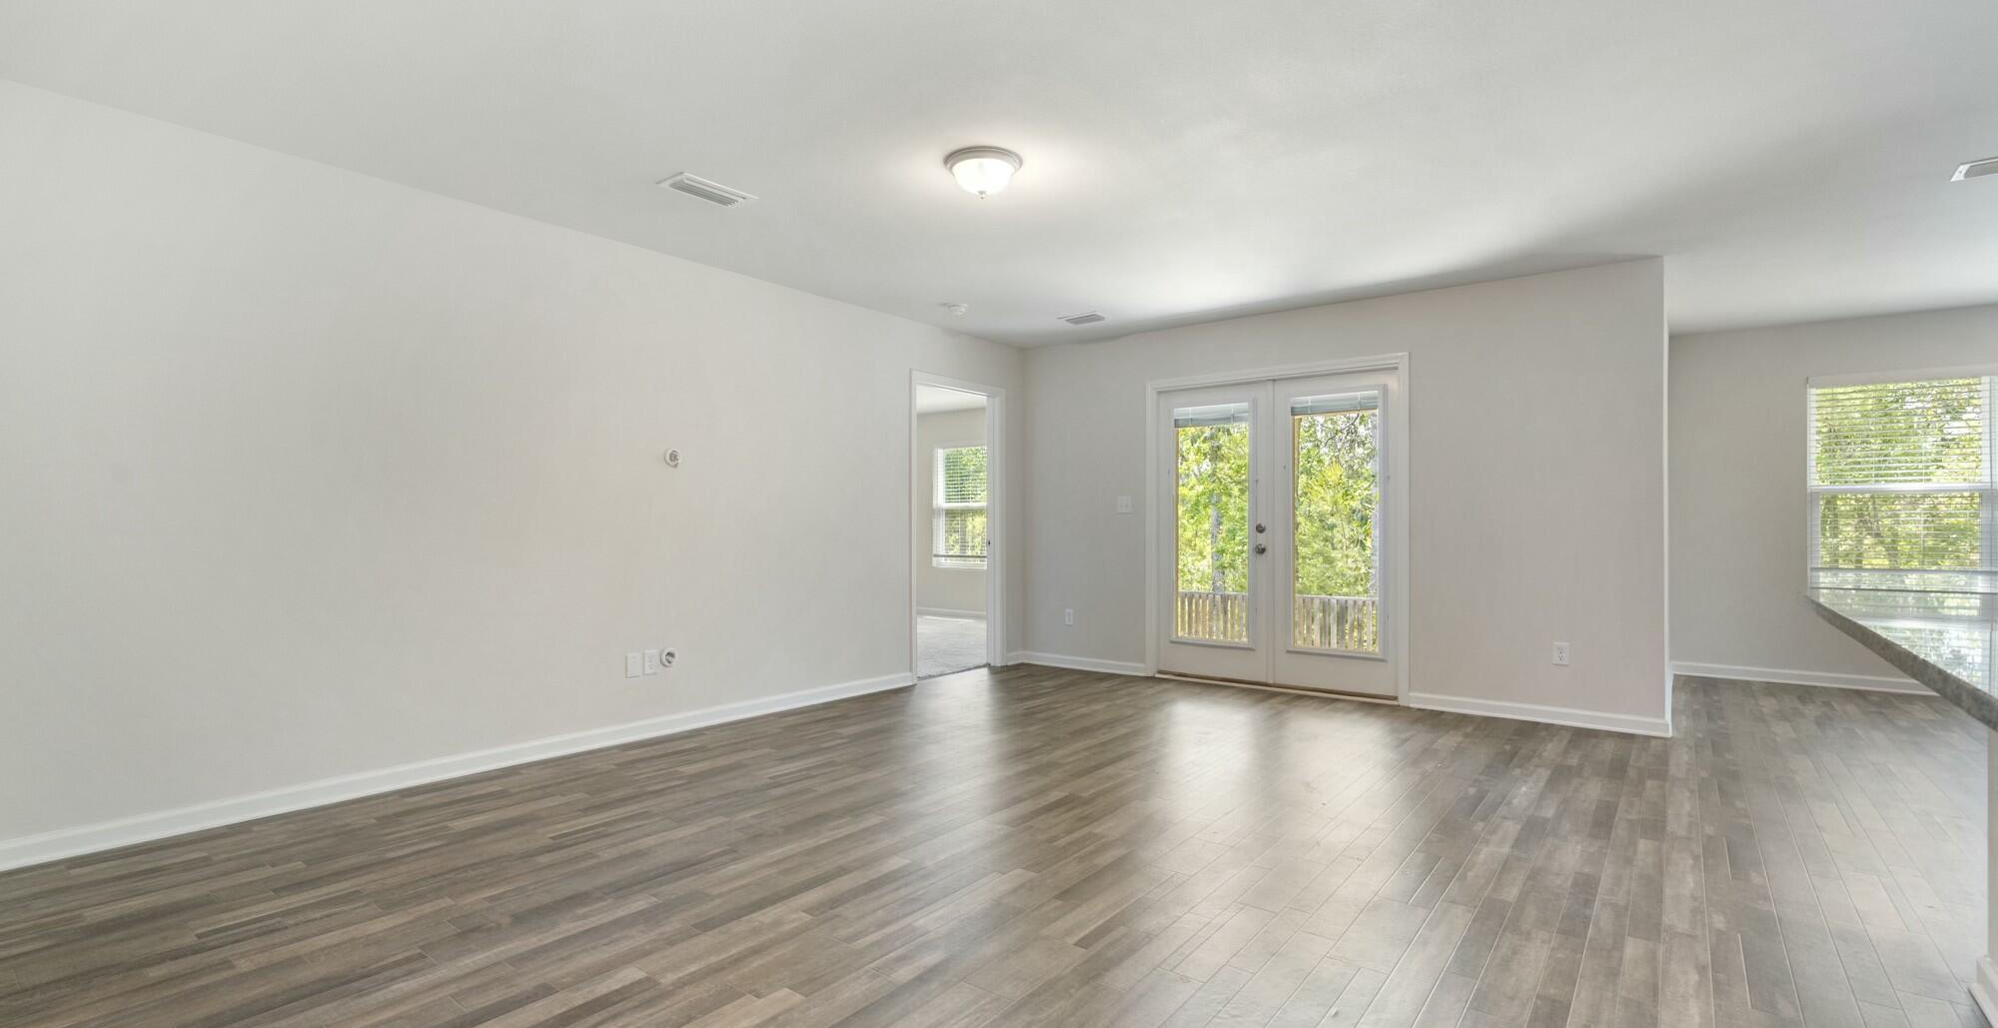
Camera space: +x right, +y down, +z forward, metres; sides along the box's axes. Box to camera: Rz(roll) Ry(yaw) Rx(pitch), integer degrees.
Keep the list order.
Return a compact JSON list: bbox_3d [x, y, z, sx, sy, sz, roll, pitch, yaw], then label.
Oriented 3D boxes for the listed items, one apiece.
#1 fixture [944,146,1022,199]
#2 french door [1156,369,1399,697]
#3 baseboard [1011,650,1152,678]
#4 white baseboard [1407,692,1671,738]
[{"bbox_3d":[-0.059,-1.265,3.369,0.300,0.136,0.300,0,-1,0],"label":"fixture"},{"bbox_3d":[1.765,0.123,5.784,1.585,1.980,0.070,-1,-1,38],"label":"french door"},{"bbox_3d":[0.559,1.107,6.514,1.070,0.088,0.220,-1,-1,38],"label":"baseboard"},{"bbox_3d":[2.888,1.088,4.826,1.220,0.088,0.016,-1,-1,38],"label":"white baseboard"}]

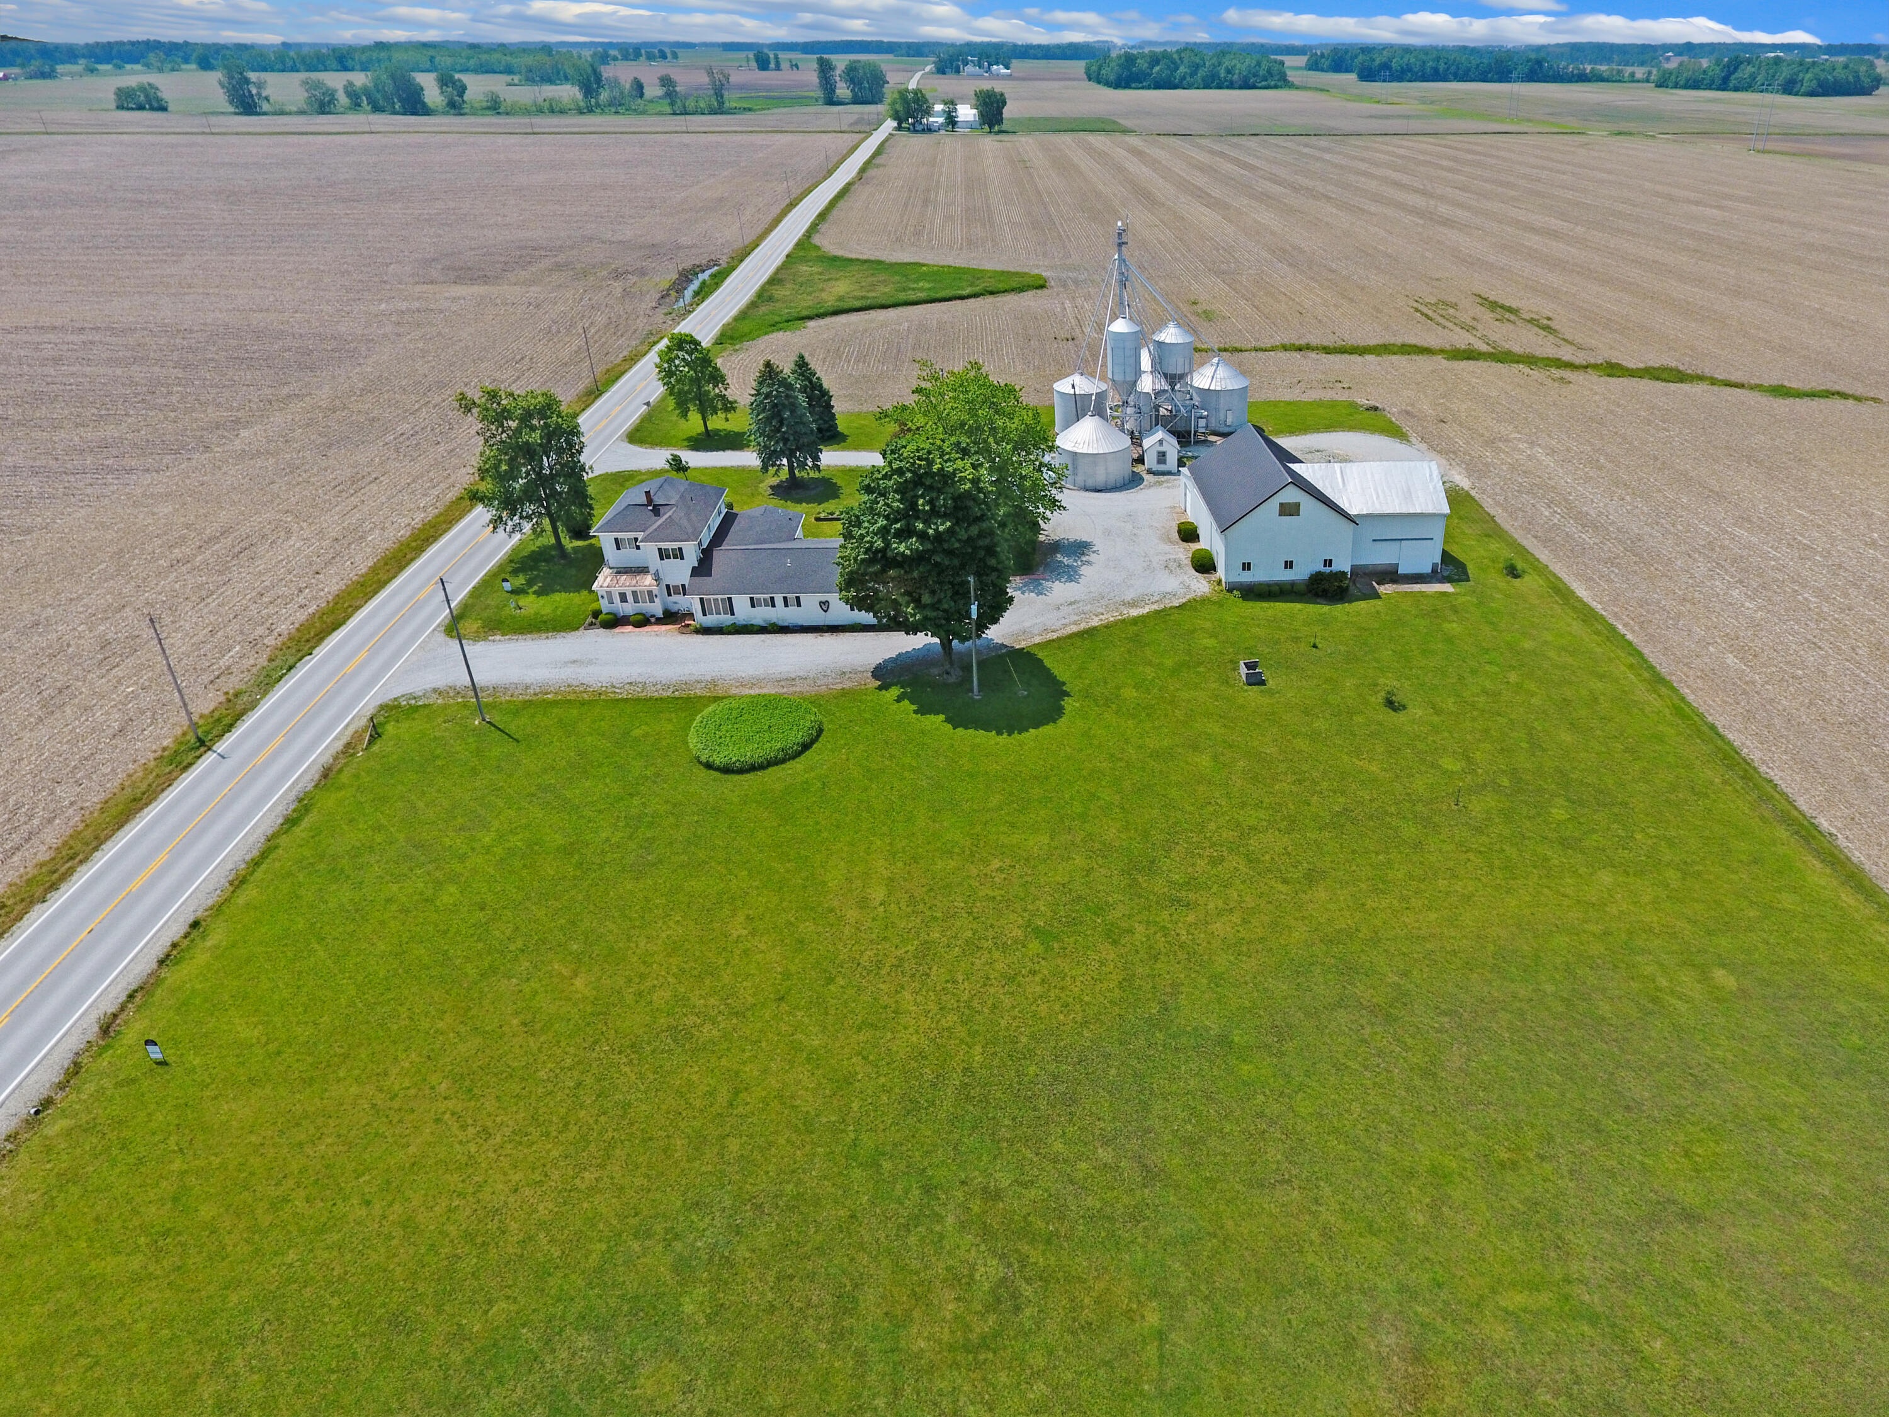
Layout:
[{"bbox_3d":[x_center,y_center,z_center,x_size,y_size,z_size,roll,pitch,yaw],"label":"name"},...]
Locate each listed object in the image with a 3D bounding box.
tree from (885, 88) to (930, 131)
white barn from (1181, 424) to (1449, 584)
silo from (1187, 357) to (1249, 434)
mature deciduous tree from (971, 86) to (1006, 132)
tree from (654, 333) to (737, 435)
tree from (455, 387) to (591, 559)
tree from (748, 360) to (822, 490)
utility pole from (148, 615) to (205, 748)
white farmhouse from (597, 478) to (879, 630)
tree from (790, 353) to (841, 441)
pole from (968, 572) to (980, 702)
[{"bbox_3d":[-19.237,-305.963,557.252,21.102,18.985,18.215,0,32,0],"label":"tree"},{"bbox_3d":[33.587,-18.899,99.154,20.497,9.057,16.309,-1,32,-1],"label":"white barn"},{"bbox_3d":[32.941,-37.999,131.079,7.103,8.206,7.103,0,32,0],"label":"silo"},{"bbox_3d":[23.198,-300.131,547.381,16.636,19.374,16.636,0,32,0],"label":"mature deciduous tree"},{"bbox_3d":[-28.600,-37.519,126.932,9.329,11.727,8.863,0,32,0],"label":"tree"},{"bbox_3d":[-35.995,-20.209,95.352,10.902,15.269,10.902,0,32,0],"label":"tree"},{"bbox_3d":[-16.294,-28.929,112.120,7.452,12.585,7.452,0,32,0],"label":"tree"},{"bbox_3d":[-49.710,-1.657,70.579,0.353,9.571,0.353,0,32,0],"label":"utility pole"},{"bbox_3d":[-16.473,-14.156,92.093,24.482,8.362,15.616,0,32,-1],"label":"white farmhouse"},{"bbox_3d":[-16.447,-36.806,127.879,7.144,9.712,7.144,0,32,0],"label":"tree"},{"bbox_3d":[2.206,-4.819,75.729,0.604,9.571,0.504,0,32,0],"label":"pole"}]

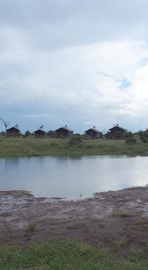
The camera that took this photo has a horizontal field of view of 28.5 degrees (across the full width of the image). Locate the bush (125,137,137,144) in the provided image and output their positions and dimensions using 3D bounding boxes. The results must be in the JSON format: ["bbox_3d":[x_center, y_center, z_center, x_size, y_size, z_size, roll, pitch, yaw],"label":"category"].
[{"bbox_3d":[9.461,0.964,48.000,1.750,1.183,1.600,0,0,11],"label":"bush"}]

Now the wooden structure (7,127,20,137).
[{"bbox_3d":[-19.114,-0.790,92.000,4.308,3.077,4.800,0,0,-15],"label":"wooden structure"}]

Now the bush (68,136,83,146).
[{"bbox_3d":[0.240,1.130,47.000,2.300,1.600,2.100,0,0,0],"label":"bush"}]

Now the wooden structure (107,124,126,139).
[{"bbox_3d":[11.371,-0.567,75.000,4.426,3.241,4.800,0,0,17],"label":"wooden structure"}]

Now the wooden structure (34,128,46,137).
[{"bbox_3d":[-10.930,-0.520,95.000,3.900,2.700,4.200,0,0,3],"label":"wooden structure"}]

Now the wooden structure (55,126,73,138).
[{"bbox_3d":[-2.820,-0.550,80.000,4.400,3.100,4.600,0,0,8],"label":"wooden structure"}]

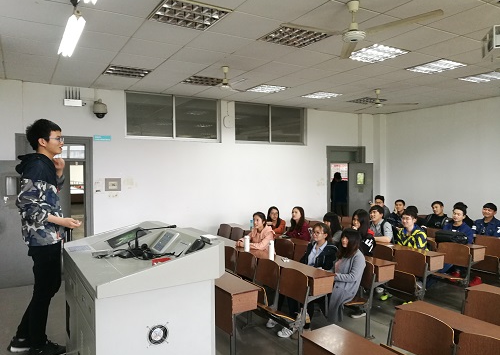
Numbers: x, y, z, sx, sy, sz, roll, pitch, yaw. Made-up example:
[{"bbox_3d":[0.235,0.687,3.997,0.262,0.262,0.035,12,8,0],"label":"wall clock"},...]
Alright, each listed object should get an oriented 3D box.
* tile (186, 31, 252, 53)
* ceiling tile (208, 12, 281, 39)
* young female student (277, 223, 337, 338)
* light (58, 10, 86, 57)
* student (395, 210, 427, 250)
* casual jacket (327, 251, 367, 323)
[{"bbox_3d":[-0.353,-1.542,4.440,0.600,0.020,0.600,-1,1,-31],"label":"tile"},{"bbox_3d":[-0.036,-1.496,3.865,0.600,0.020,0.600,-1,1,-30],"label":"ceiling tile"},{"bbox_3d":[0.653,1.112,4.355,0.760,1.170,0.480,-1,1,-34],"label":"young female student"},{"bbox_3d":[-1.620,-1.257,3.523,0.140,0.080,1.230,-1,1,-30],"label":"light"},{"bbox_3d":[2.181,1.071,5.427,0.750,1.220,0.520,-1,1,-38],"label":"student"},{"bbox_3d":[1.016,1.193,4.403,0.480,0.800,0.420,-1,1,-31],"label":"casual jacket"}]

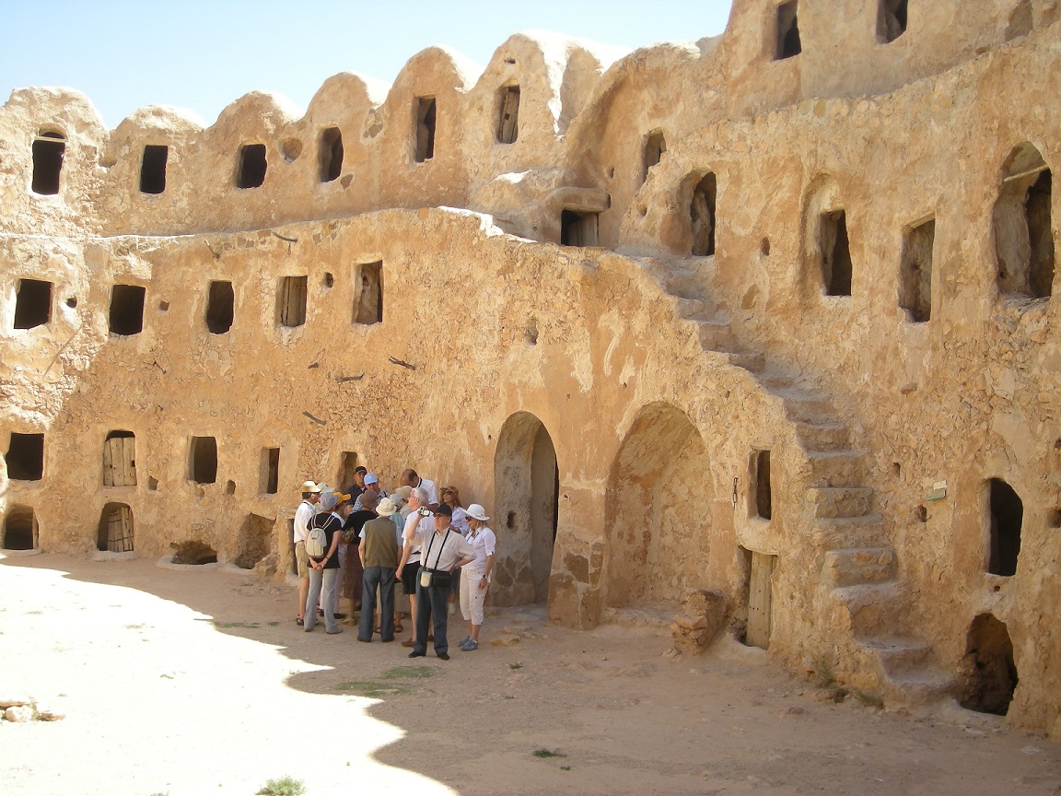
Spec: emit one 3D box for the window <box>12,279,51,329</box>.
[{"bbox_3d":[-8.519,-1.613,23.101,0.640,0.850,0.300,0,2,-16],"label":"window"}]

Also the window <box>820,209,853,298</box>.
[{"bbox_3d":[3.429,-1.624,15.100,0.180,0.940,0.500,0,2,-37],"label":"window"}]

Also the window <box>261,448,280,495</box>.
[{"bbox_3d":[-3.969,1.133,20.984,0.460,0.730,0.300,2,2,37],"label":"window"}]

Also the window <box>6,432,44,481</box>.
[{"bbox_3d":[-8.607,0.990,23.001,0.640,0.850,0.300,0,2,-16],"label":"window"}]

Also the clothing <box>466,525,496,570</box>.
[{"bbox_3d":[-0.570,1.731,15.600,0.290,0.511,0.420,-1,1,-37],"label":"clothing"}]

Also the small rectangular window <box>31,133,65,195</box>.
[{"bbox_3d":[-8.395,-4.054,23.501,0.570,1.070,0.300,0,2,-16],"label":"small rectangular window"}]

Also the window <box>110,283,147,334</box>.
[{"bbox_3d":[-7.051,-1.539,23.600,0.720,0.880,0.180,1,2,23],"label":"window"}]

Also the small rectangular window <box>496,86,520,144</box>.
[{"bbox_3d":[-0.263,-4.076,19.485,0.480,0.870,0.300,2,2,36],"label":"small rectangular window"}]

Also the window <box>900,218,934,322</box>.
[{"bbox_3d":[4.060,-1.311,13.914,0.320,1.080,0.500,-1,2,-35],"label":"window"}]

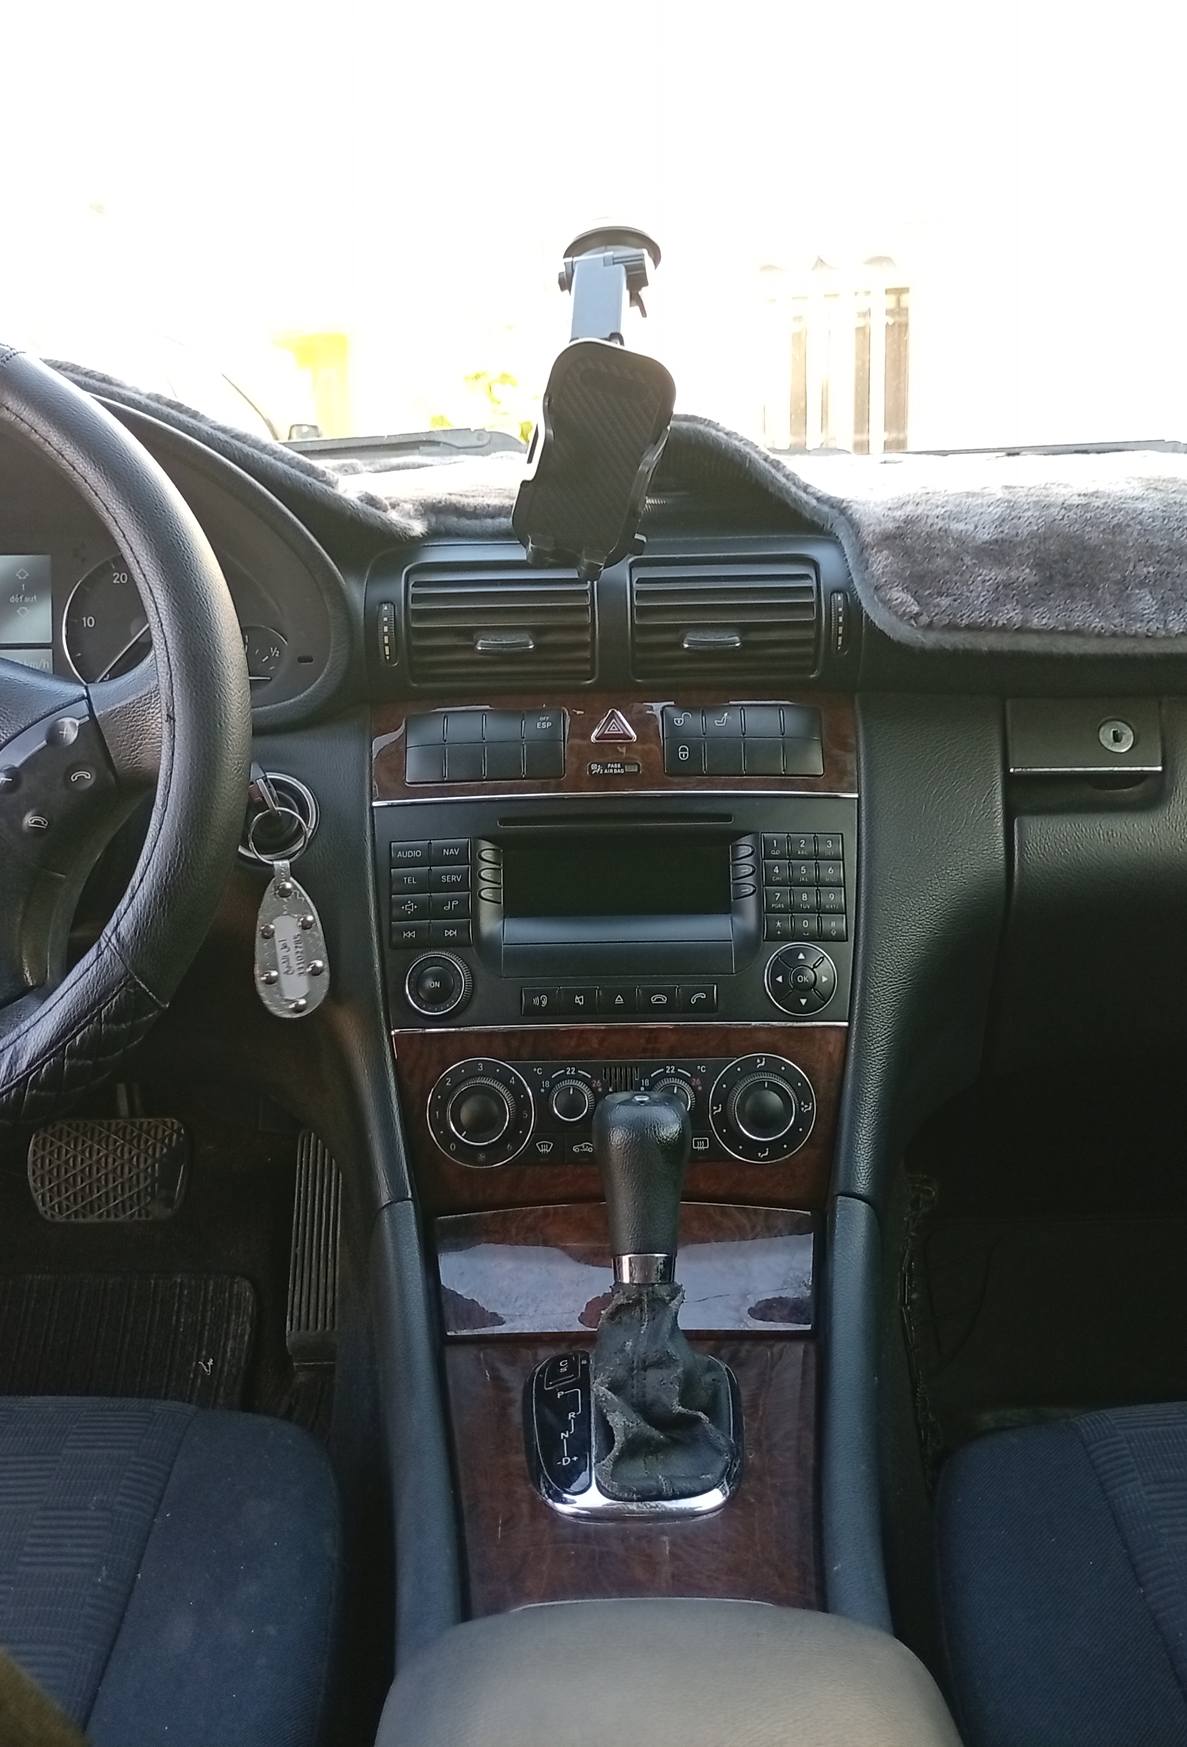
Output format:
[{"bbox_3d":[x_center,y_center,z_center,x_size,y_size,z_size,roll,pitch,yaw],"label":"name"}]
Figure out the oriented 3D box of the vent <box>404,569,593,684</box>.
[{"bbox_3d":[-0.051,-0.136,0.995,0.103,0.067,0.040,-1,2,-1],"label":"vent"}]

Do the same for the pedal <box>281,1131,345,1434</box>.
[{"bbox_3d":[-0.206,0.293,1.360,0.050,0.200,0.040,0,-25,-1],"label":"pedal"}]

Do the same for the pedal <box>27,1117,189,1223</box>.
[{"bbox_3d":[-0.364,0.222,1.360,0.120,0.078,0.035,0,-19,-1],"label":"pedal"}]

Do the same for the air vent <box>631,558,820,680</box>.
[{"bbox_3d":[0.072,-0.140,0.995,0.103,0.067,0.040,-1,2,-1],"label":"air vent"}]

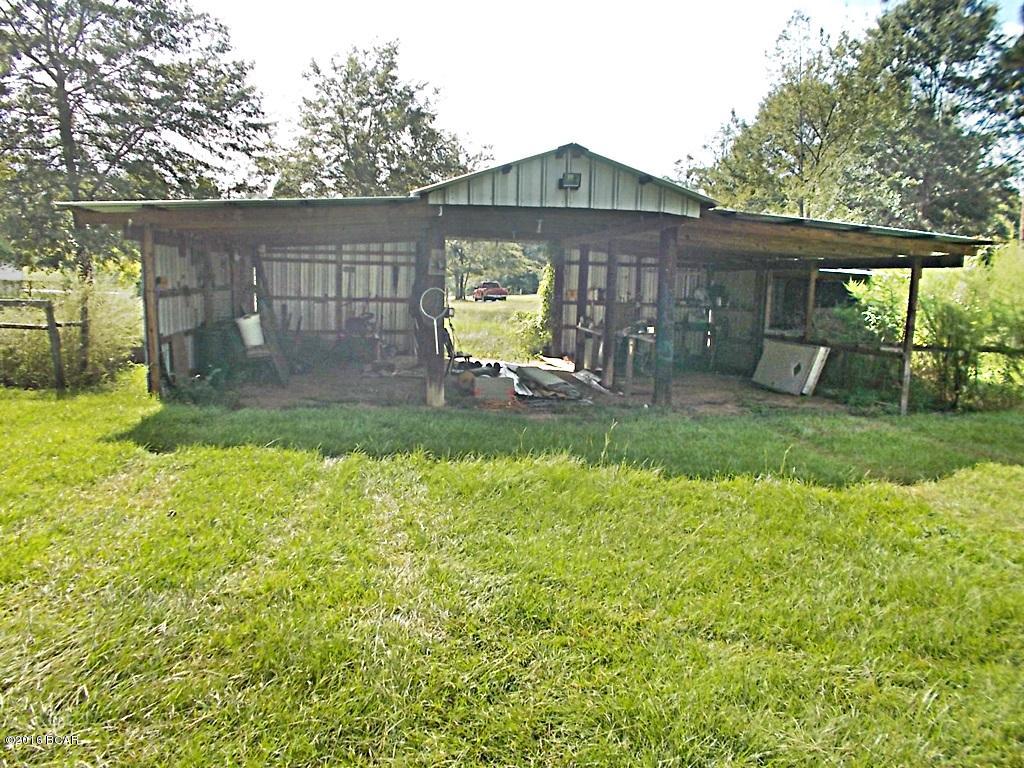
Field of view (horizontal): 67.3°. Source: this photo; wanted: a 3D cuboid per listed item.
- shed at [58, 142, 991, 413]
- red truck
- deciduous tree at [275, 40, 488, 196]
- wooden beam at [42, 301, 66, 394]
[{"bbox_3d":[0.259,-1.662,12.268,11.850,3.300,5.500,1,7,-7],"label":"shed"},{"bbox_3d":[-1.857,-8.267,68.000,1.950,1.780,5.300,0,7,-15],"label":"red truck"},{"bbox_3d":[-4.566,-6.818,26.376,8.600,9.750,8.400,2,7,0],"label":"deciduous tree"},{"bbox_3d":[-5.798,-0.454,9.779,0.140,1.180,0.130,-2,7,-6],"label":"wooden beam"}]

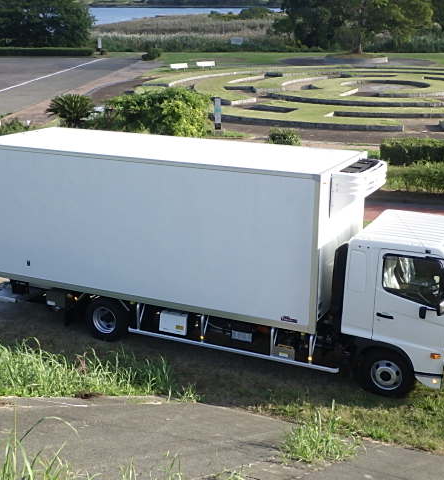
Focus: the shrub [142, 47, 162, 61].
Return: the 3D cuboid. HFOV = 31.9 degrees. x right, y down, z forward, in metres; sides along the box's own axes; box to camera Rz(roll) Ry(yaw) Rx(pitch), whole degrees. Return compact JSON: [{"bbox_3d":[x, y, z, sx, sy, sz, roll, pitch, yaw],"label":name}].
[{"bbox_3d":[-7.150,-19.152,79.480,2.000,1.400,1.900,0,17,0],"label":"shrub"}]

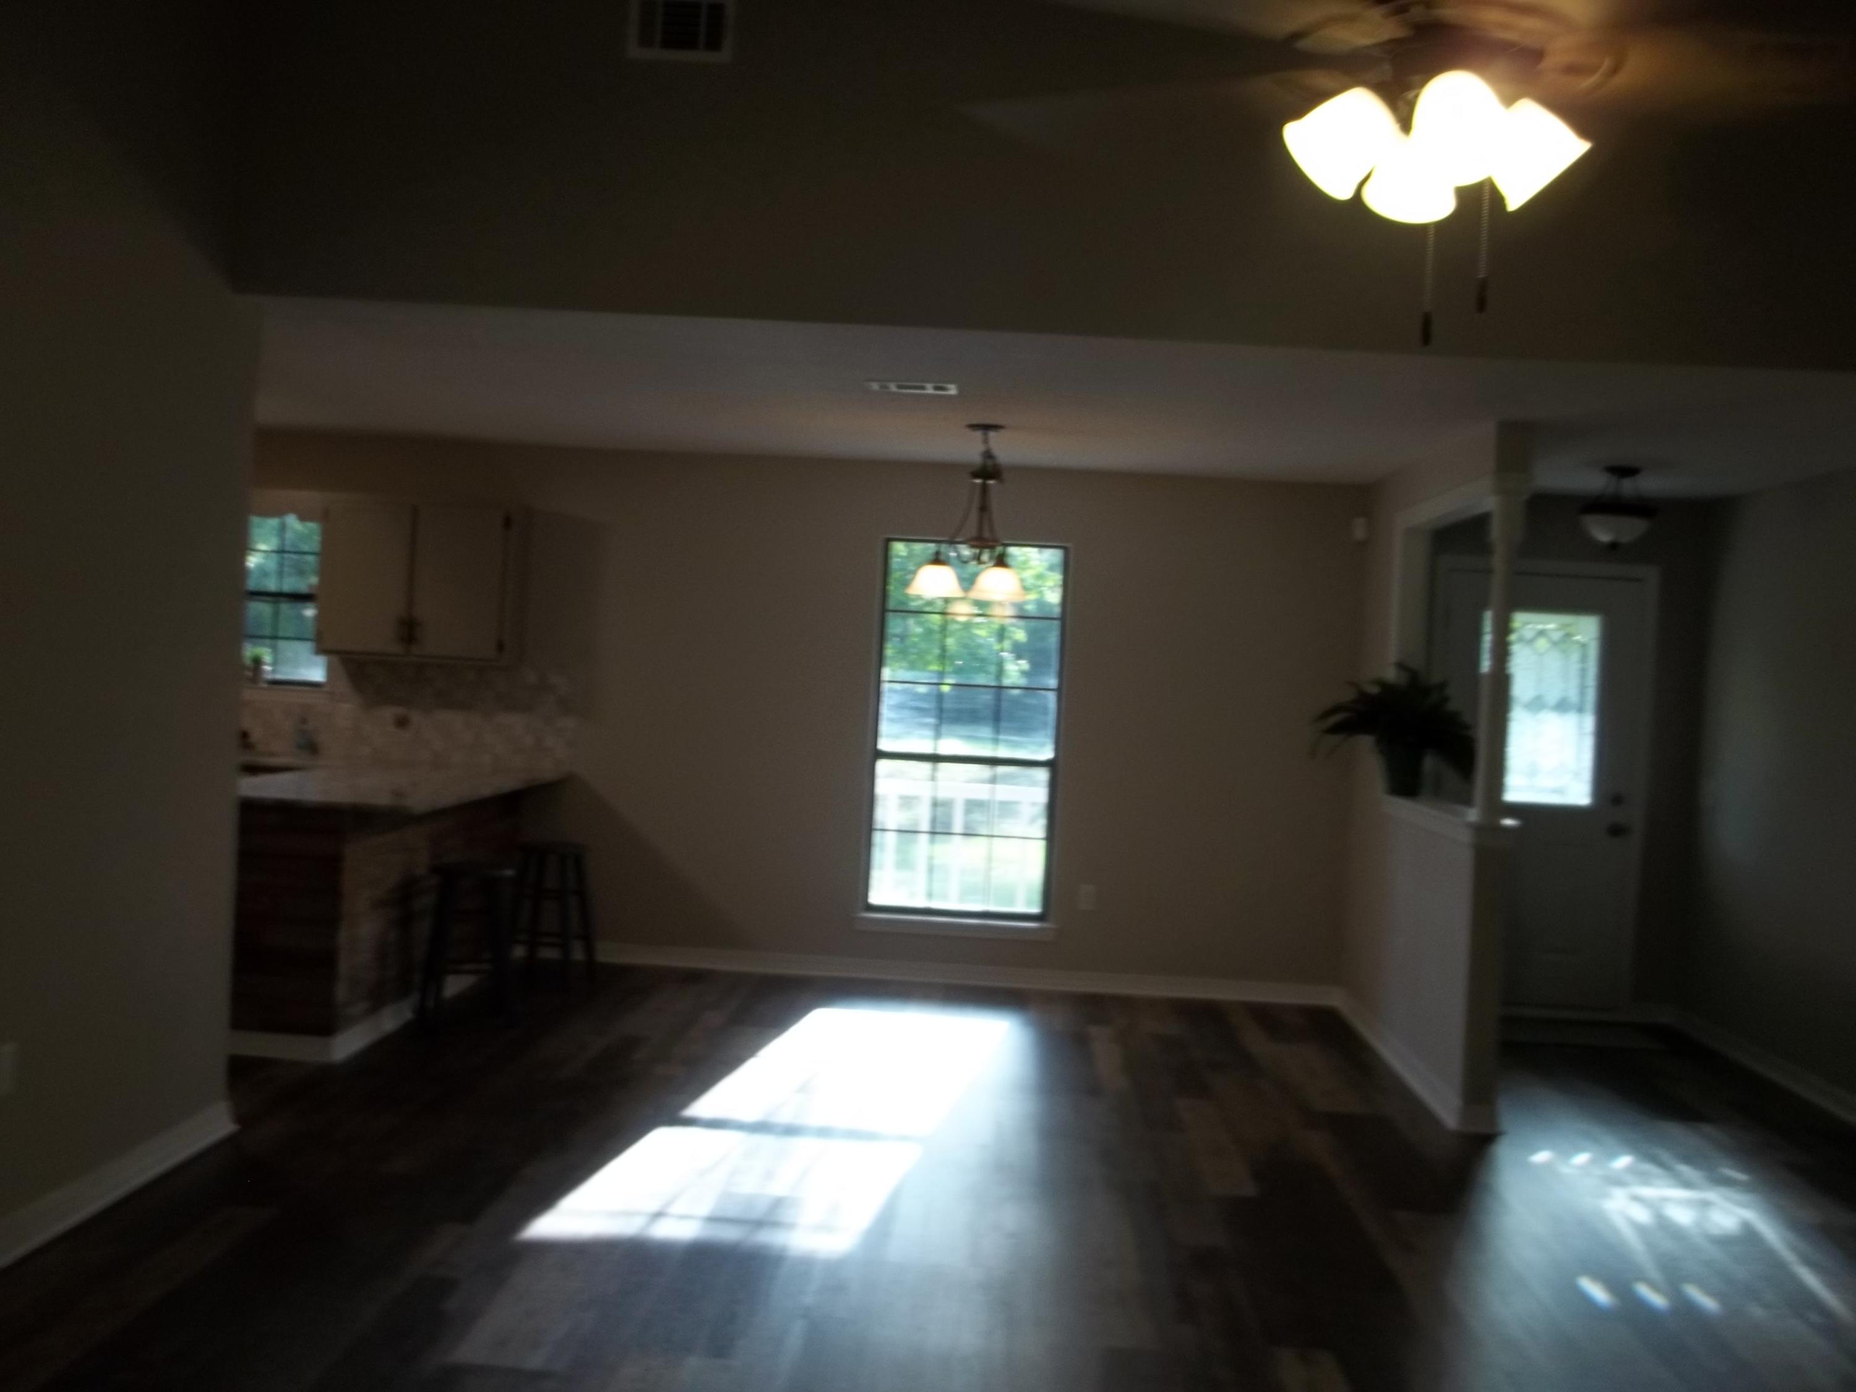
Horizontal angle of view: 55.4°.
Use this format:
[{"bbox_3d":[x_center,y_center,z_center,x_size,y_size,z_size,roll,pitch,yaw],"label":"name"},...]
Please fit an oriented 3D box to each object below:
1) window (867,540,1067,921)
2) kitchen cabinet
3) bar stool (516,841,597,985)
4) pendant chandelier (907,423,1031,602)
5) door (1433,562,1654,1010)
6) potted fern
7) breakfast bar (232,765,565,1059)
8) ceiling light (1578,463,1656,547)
[{"bbox_3d":[0.182,0.173,8.349,0.840,1.780,0.100,3,1,3],"label":"window"},{"bbox_3d":[-2.351,-0.531,8.277,0.890,0.745,0.330,3,1,3],"label":"kitchen cabinet"},{"bbox_3d":[-1.679,0.962,7.826,0.370,0.620,0.370,3,1,3],"label":"bar stool"},{"bbox_3d":[0.176,-0.705,6.929,0.480,0.700,0.500,3,1,3],"label":"pendant chandelier"},{"bbox_3d":[2.797,0.442,8.167,0.950,2.060,0.080,3,1,3],"label":"door"},{"bbox_3d":[1.936,0.137,7.331,0.670,0.550,0.620,3,1,3],"label":"potted fern"},{"bbox_3d":[-2.227,0.798,7.315,0.940,0.915,2.260,3,1,3],"label":"breakfast bar"},{"bbox_3d":[2.808,-0.762,7.200,0.325,0.340,0.325,3,1,3],"label":"ceiling light"}]

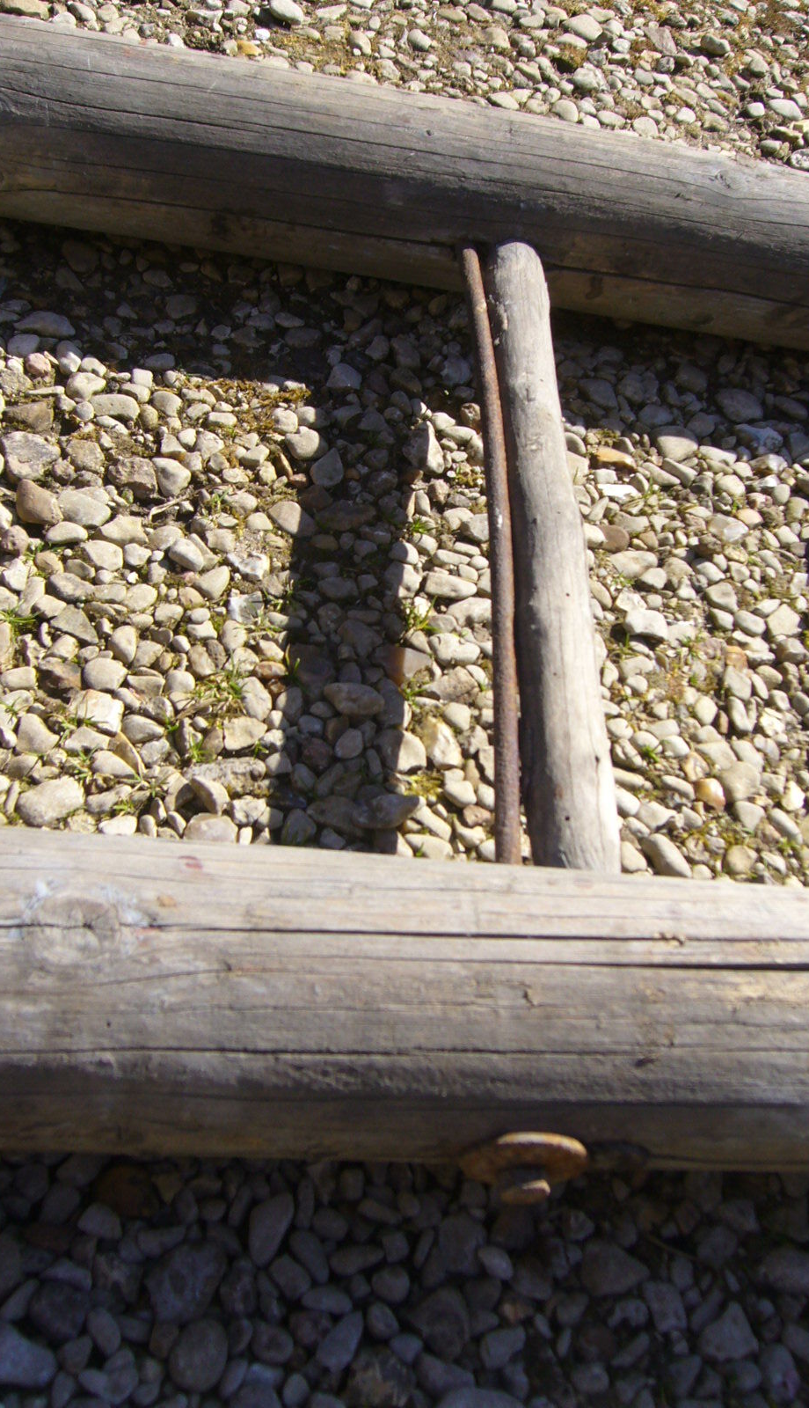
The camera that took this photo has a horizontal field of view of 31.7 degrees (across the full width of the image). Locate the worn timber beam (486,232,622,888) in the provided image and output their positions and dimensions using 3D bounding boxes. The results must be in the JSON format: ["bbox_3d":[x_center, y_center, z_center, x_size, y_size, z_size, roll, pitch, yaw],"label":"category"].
[{"bbox_3d":[0.093,-0.130,0.968,0.047,0.047,0.655,8,50,-11],"label":"worn timber beam"}]

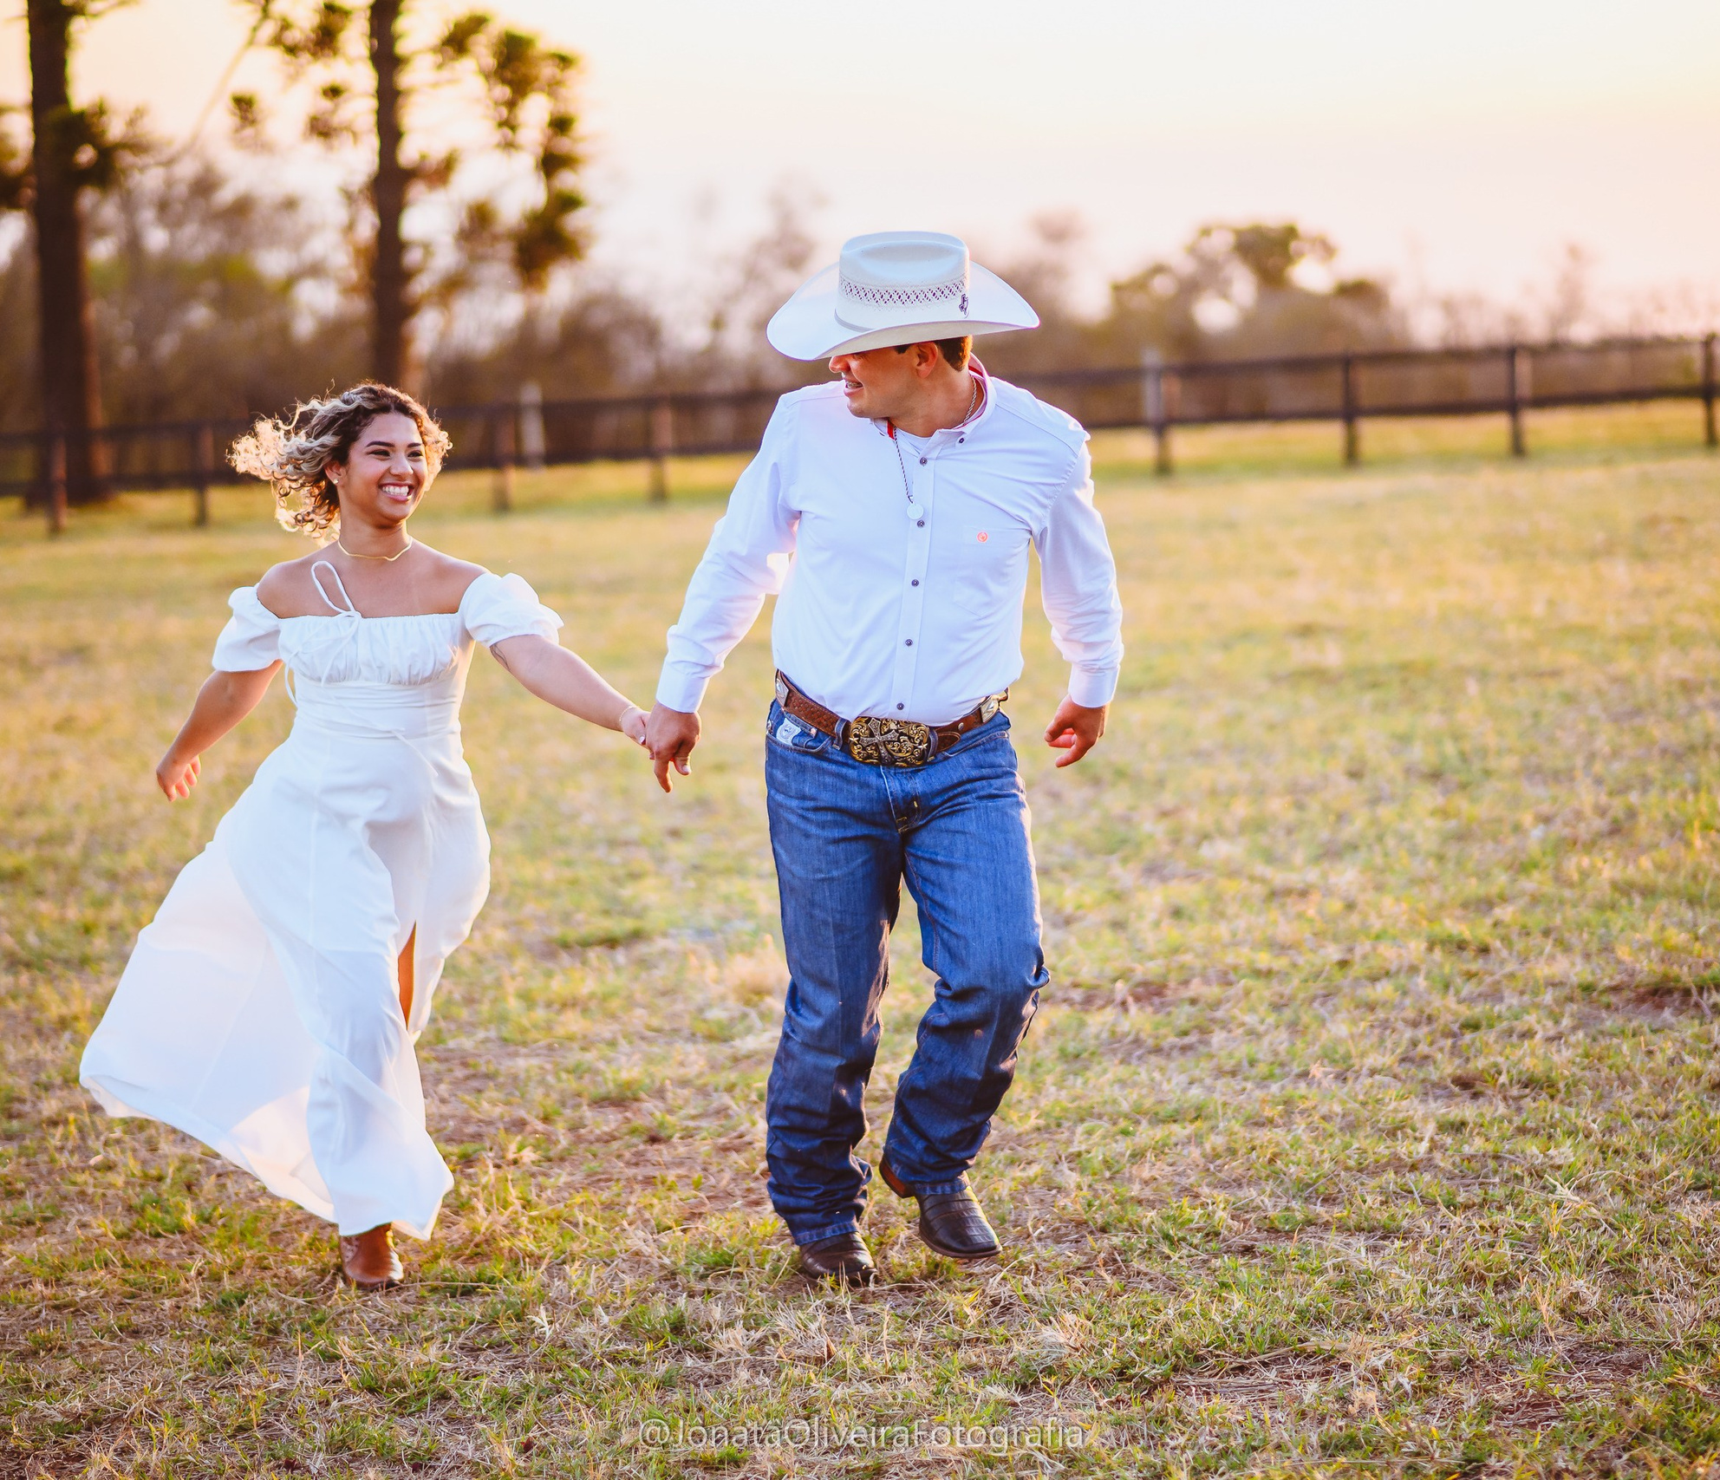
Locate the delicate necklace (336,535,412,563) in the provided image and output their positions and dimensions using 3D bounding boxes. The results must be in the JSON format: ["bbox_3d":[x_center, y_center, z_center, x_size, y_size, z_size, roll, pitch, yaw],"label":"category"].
[{"bbox_3d":[-0.818,-0.326,8.830,0.135,0.055,0.125,-2,5,-12],"label":"delicate necklace"}]

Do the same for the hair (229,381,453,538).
[{"bbox_3d":[-0.877,-0.473,8.850,0.320,0.265,0.270,-3,5,-25],"label":"hair"}]

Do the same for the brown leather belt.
[{"bbox_3d":[0.049,-0.039,8.770,0.380,0.145,0.280,-1,4,-2],"label":"brown leather belt"}]

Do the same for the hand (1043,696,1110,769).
[{"bbox_3d":[0.362,-0.013,8.780,0.100,0.125,0.100,0,4,10],"label":"hand"}]

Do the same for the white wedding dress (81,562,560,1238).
[{"bbox_3d":[-0.922,0.274,8.950,0.780,1.120,0.600,-2,4,-10],"label":"white wedding dress"}]

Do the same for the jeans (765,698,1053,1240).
[{"bbox_3d":[0.074,0.391,8.830,0.475,0.910,0.420,-1,4,-3],"label":"jeans"}]

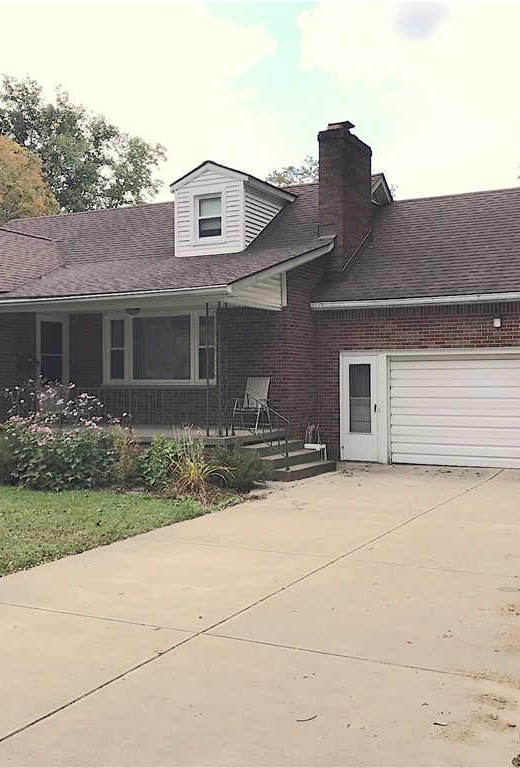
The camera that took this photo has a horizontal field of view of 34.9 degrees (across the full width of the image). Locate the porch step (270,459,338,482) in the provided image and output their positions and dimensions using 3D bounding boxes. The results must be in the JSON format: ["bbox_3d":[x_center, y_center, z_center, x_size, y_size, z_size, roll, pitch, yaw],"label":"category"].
[{"bbox_3d":[0.786,1.494,14.177,0.340,0.165,1.850,0,-1,29],"label":"porch step"}]

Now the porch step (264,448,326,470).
[{"bbox_3d":[0.534,1.337,14.430,0.330,0.180,2.000,0,0,27],"label":"porch step"}]

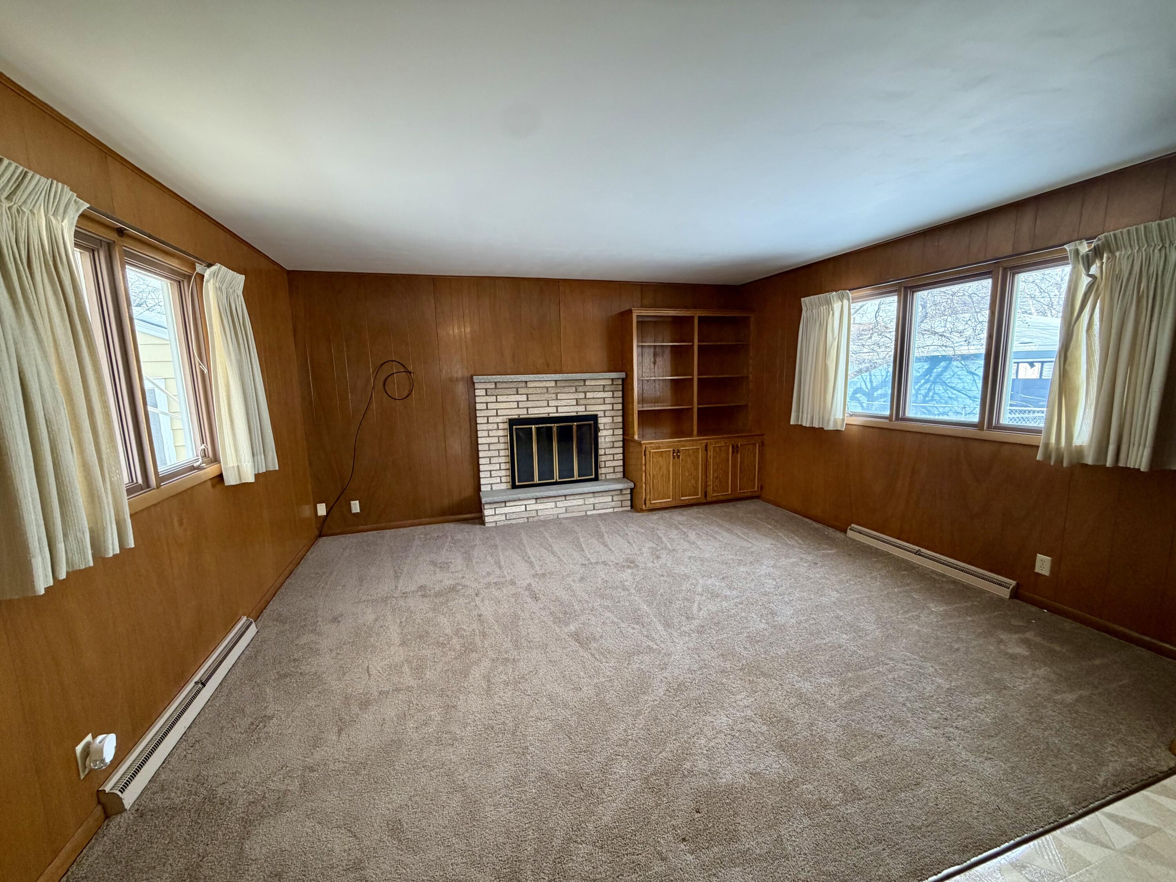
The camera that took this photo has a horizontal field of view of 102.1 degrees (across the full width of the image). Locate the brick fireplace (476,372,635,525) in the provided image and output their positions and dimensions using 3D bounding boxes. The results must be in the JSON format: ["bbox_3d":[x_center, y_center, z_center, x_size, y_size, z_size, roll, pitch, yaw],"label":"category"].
[{"bbox_3d":[-0.319,0.053,4.933,1.600,1.474,0.315,-4,9,-17],"label":"brick fireplace"}]

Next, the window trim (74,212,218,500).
[{"bbox_3d":[-1.950,-0.306,2.034,0.110,1.130,1.320,-4,9,-17],"label":"window trim"}]

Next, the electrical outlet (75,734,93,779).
[{"bbox_3d":[-1.680,1.050,1.588,0.010,0.114,0.070,-4,9,-17],"label":"electrical outlet"}]

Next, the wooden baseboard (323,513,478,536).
[{"bbox_3d":[-1.833,0.835,4.731,1.535,0.066,0.015,-4,9,-17],"label":"wooden baseboard"}]

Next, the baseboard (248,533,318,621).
[{"bbox_3d":[-2.312,0.999,3.680,0.016,0.068,1.745,-4,9,-17],"label":"baseboard"}]

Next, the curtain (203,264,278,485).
[{"bbox_3d":[-2.098,-0.383,2.869,0.110,1.250,0.630,-4,9,-17],"label":"curtain"}]

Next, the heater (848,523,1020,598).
[{"bbox_3d":[2.484,0.861,3.590,0.069,0.110,1.260,-4,9,-17],"label":"heater"}]

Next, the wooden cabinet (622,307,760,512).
[{"bbox_3d":[1.162,-0.360,5.264,1.445,2.118,0.455,-4,9,-17],"label":"wooden cabinet"}]

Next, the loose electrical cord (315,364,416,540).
[{"bbox_3d":[-2.107,0.070,4.523,0.955,1.638,0.050,-4,9,-17],"label":"loose electrical cord"}]

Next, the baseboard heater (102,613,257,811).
[{"bbox_3d":[-1.842,1.172,2.257,0.065,0.106,1.260,-4,9,-17],"label":"baseboard heater"}]

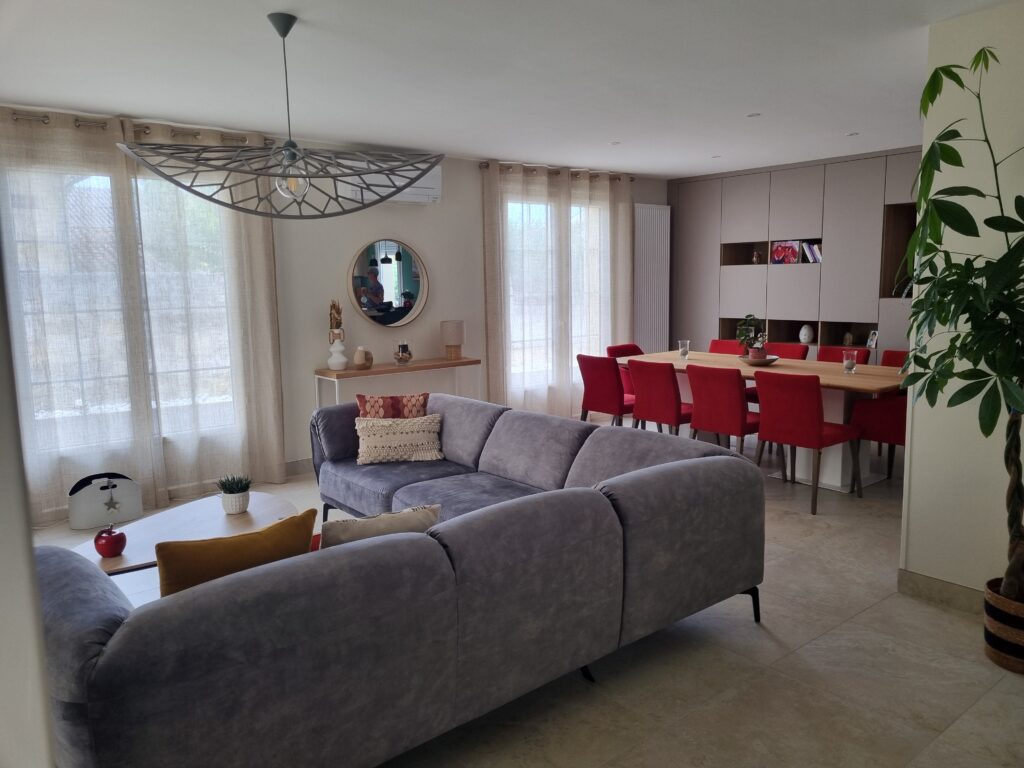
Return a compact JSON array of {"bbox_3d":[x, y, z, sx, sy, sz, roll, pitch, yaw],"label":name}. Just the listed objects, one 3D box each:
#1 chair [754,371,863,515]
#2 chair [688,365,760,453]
[{"bbox_3d":[1.945,0.332,5.046,0.620,0.870,0.445,-7,10,-40],"label":"chair"},{"bbox_3d":[1.588,0.285,5.448,0.620,0.870,0.445,-7,10,-40],"label":"chair"}]

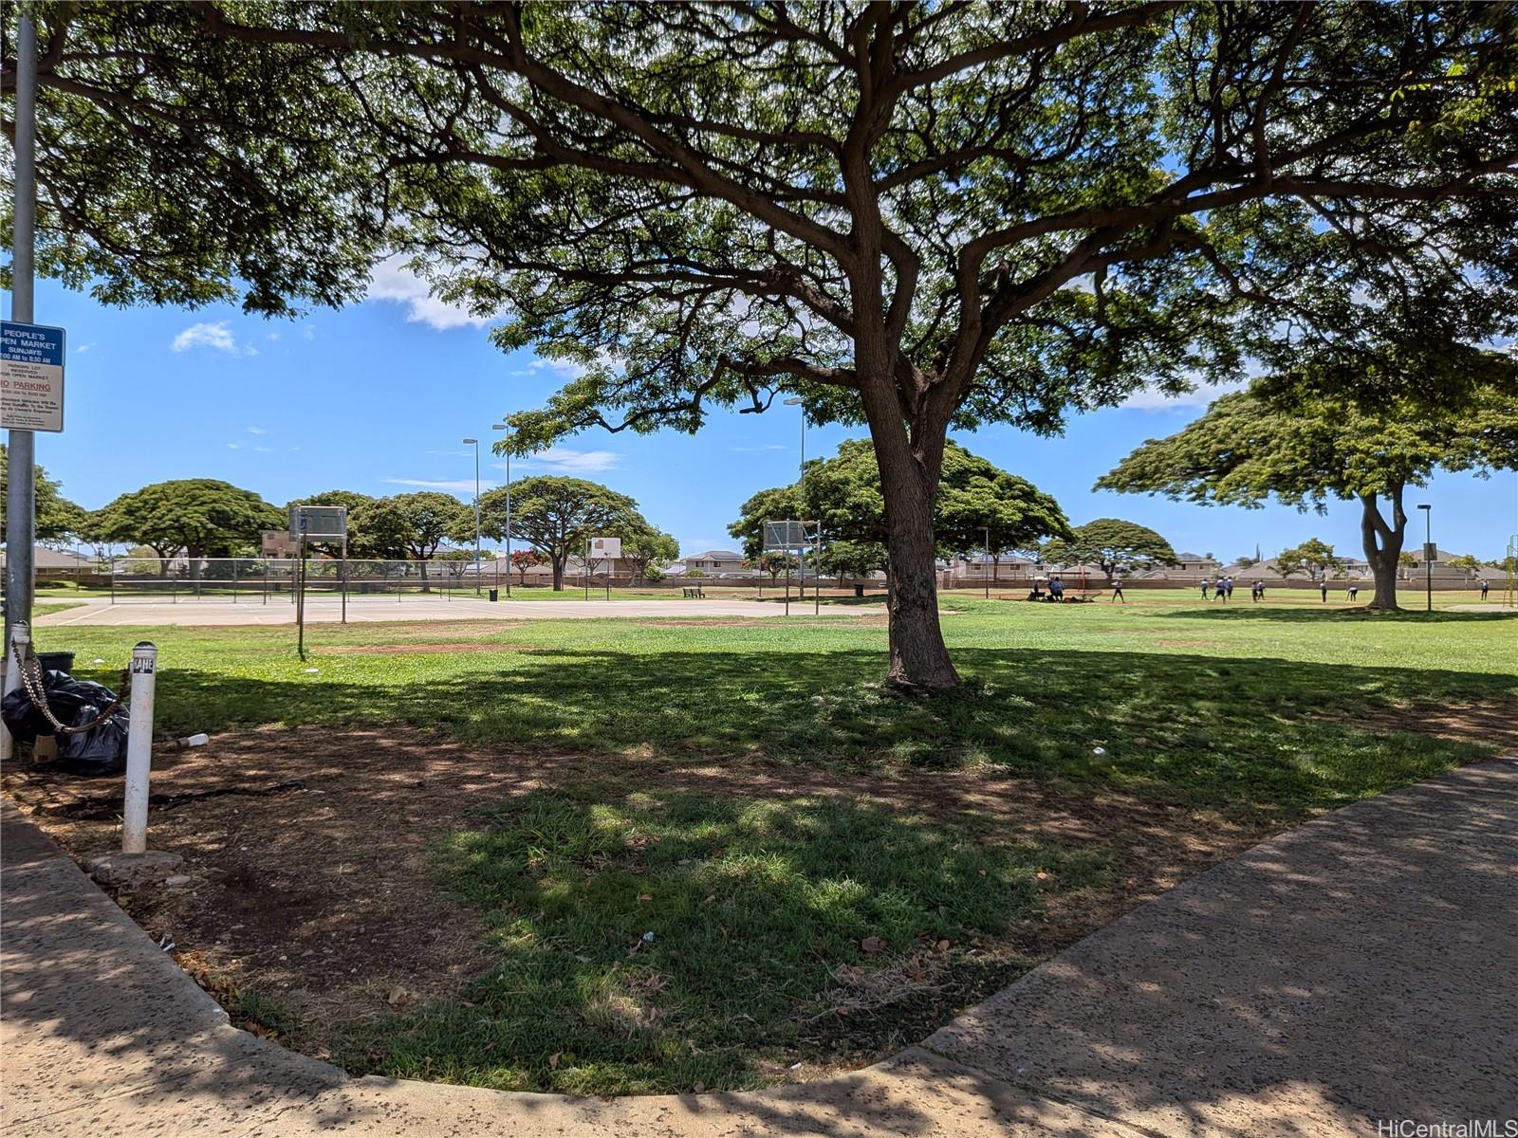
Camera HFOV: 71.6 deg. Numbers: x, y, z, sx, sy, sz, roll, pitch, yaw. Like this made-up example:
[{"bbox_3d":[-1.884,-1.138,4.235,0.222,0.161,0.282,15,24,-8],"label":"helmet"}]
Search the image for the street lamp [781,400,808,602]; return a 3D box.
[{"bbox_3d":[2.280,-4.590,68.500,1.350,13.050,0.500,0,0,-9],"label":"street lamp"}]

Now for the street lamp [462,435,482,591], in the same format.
[{"bbox_3d":[-24.000,-4.340,88.000,1.300,13.000,0.500,0,0,-20],"label":"street lamp"}]

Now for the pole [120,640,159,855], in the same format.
[{"bbox_3d":[-3.410,0.985,5.780,0.120,1.170,0.120,3,0,0],"label":"pole"}]

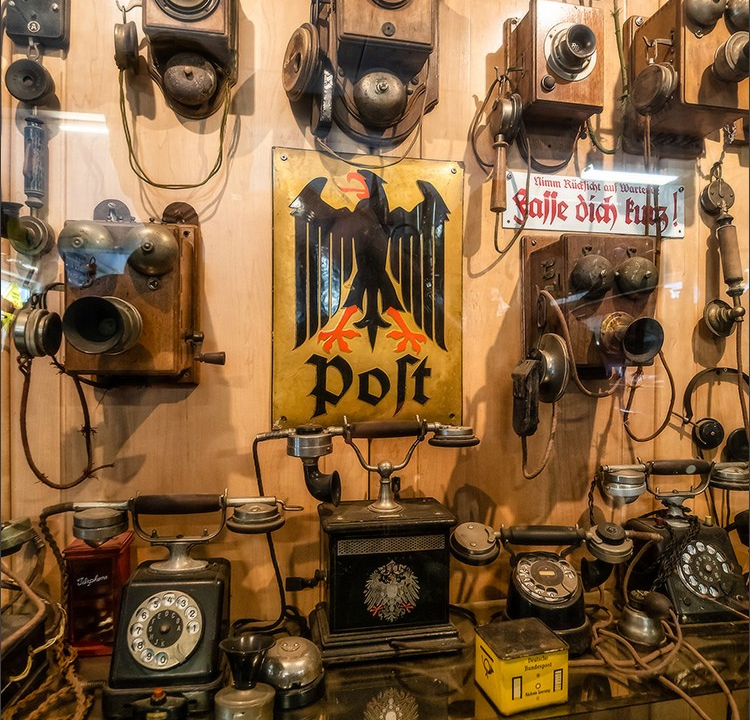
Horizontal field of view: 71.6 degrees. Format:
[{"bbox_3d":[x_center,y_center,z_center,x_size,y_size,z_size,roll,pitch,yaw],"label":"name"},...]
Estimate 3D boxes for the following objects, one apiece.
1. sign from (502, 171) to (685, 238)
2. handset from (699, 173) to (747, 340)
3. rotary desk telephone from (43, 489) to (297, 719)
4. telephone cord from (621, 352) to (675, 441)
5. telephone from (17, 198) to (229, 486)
[{"bbox_3d":[0.339,-0.234,0.791,0.304,0.084,0.010,0,0,-11],"label":"sign"},{"bbox_3d":[0.568,-0.169,0.849,0.063,0.266,0.070,-8,1,-11],"label":"handset"},{"bbox_3d":[-0.229,0.254,0.595,0.257,0.203,0.140,0,0,-11],"label":"rotary desk telephone"},{"bbox_3d":[0.374,0.050,0.712,0.055,0.125,0.050,0,0,-11],"label":"telephone cord"},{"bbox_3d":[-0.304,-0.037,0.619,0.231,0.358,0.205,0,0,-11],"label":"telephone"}]

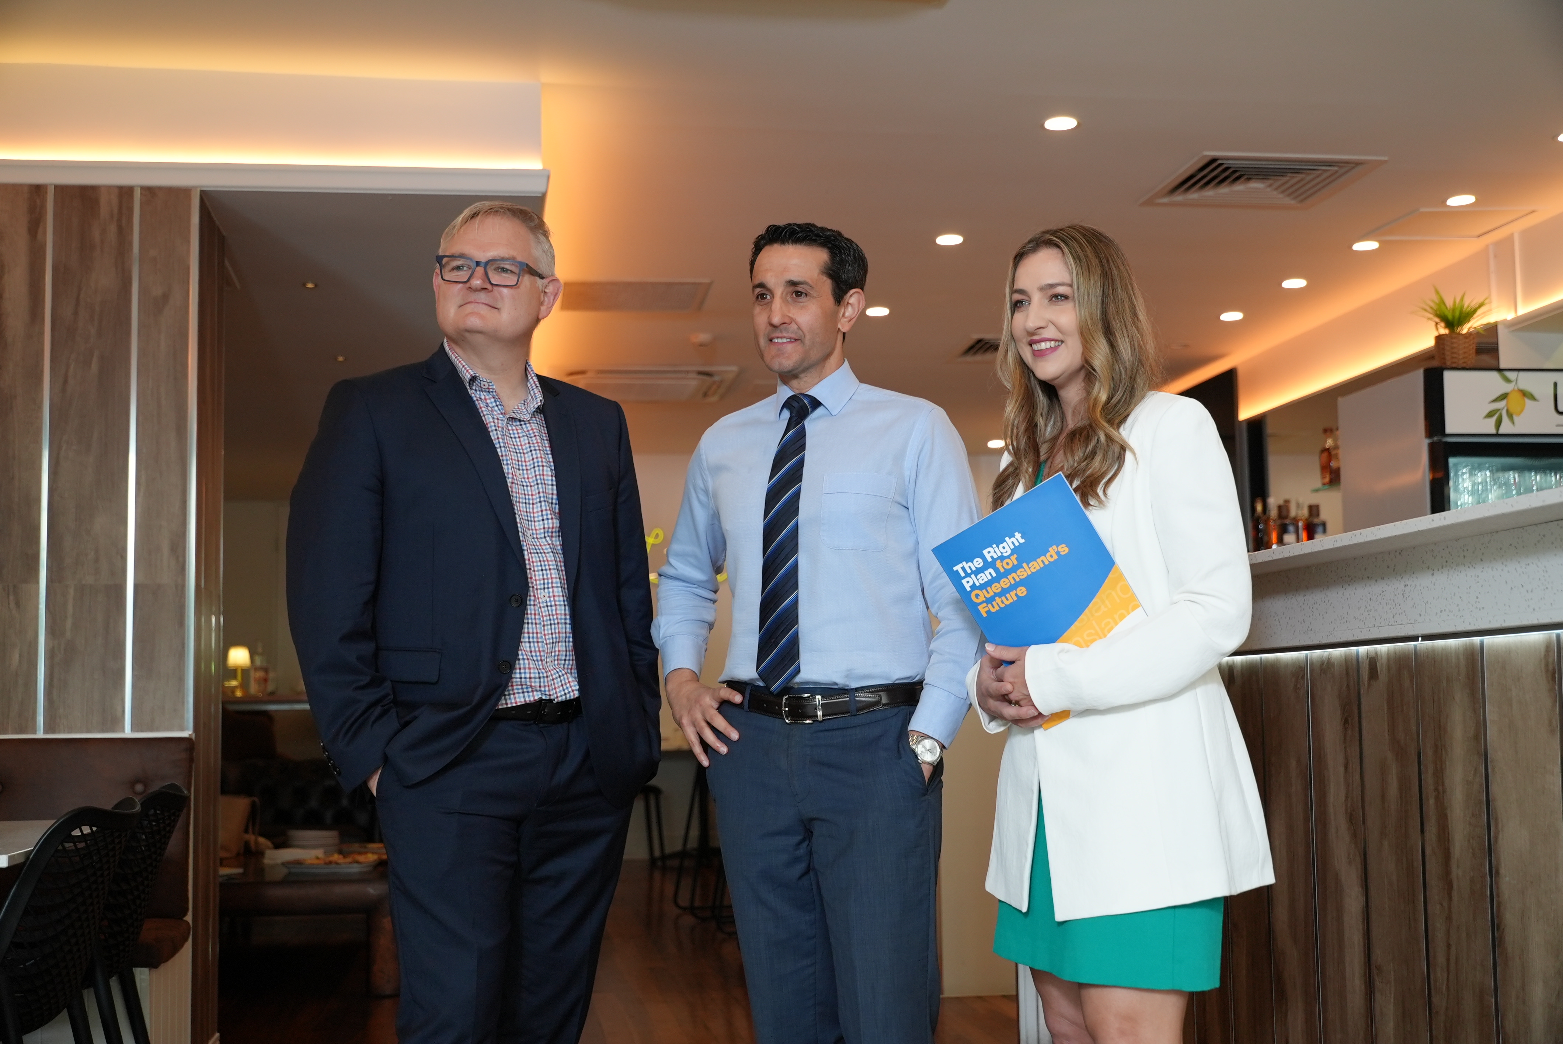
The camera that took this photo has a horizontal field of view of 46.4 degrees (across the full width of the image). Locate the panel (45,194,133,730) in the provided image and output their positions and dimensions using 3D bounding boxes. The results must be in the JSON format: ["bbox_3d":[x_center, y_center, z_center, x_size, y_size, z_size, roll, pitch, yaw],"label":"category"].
[{"bbox_3d":[-1.748,-0.168,4.603,0.195,1.389,0.025,0,-6,-9],"label":"panel"}]

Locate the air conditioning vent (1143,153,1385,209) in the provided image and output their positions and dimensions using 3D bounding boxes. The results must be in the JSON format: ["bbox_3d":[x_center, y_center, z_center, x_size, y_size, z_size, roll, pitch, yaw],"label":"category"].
[{"bbox_3d":[1.559,-1.103,5.954,0.607,0.040,0.594,0,-6,-9],"label":"air conditioning vent"}]

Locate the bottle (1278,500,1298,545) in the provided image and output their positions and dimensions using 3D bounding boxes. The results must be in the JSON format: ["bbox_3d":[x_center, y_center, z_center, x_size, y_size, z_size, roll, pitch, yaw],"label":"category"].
[{"bbox_3d":[2.434,0.017,8.753,0.085,0.235,0.085,0,-6,-9],"label":"bottle"}]

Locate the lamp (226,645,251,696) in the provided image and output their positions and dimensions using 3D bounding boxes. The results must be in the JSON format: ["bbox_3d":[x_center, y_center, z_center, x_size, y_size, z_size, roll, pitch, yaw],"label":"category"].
[{"bbox_3d":[-2.873,0.788,9.651,0.130,0.271,0.130,0,-6,-9],"label":"lamp"}]

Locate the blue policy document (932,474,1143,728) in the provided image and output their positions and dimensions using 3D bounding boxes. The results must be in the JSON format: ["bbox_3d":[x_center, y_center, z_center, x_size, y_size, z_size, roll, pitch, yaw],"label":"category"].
[{"bbox_3d":[0.376,0.112,2.530,0.210,0.297,0.006,-32,-1,9],"label":"blue policy document"}]

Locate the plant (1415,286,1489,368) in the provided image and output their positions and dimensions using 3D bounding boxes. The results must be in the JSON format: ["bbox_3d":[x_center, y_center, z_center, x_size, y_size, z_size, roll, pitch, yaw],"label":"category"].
[{"bbox_3d":[2.155,-0.623,5.839,0.225,0.268,0.210,0,-6,-9],"label":"plant"}]

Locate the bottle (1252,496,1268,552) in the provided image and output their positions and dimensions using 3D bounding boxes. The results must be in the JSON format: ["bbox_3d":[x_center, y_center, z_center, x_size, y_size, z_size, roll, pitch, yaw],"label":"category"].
[{"bbox_3d":[2.311,0.021,8.785,0.070,0.280,0.070,0,-6,-9],"label":"bottle"}]

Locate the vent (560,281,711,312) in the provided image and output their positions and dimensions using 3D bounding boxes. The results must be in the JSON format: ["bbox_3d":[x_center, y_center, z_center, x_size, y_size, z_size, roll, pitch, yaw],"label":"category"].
[{"bbox_3d":[-0.606,-0.913,7.439,0.601,0.030,0.569,0,-6,-9],"label":"vent"}]

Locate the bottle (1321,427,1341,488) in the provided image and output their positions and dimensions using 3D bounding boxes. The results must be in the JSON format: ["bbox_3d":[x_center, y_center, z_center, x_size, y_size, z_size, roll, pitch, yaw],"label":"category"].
[{"bbox_3d":[2.635,-0.305,8.766,0.085,0.284,0.085,0,-6,-9],"label":"bottle"}]

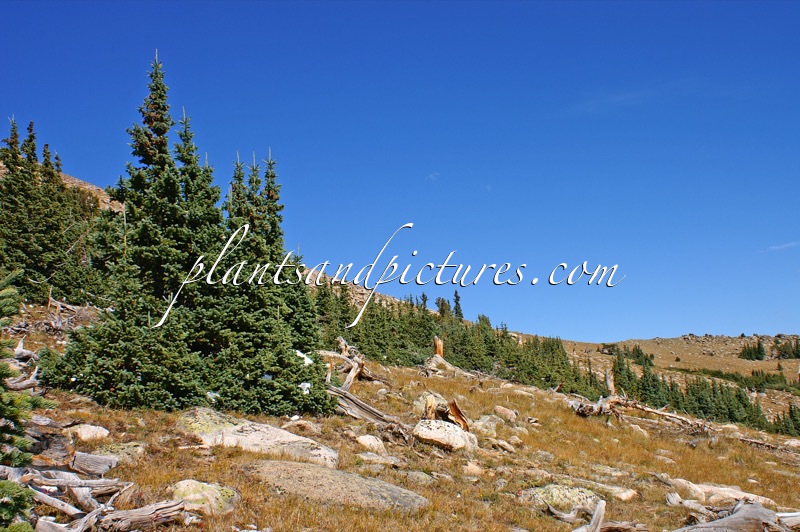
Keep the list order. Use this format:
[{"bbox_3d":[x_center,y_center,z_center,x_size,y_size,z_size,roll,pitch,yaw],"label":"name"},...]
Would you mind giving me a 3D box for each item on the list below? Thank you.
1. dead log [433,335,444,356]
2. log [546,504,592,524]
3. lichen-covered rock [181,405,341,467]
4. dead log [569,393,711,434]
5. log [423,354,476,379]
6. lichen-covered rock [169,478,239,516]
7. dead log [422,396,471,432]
[{"bbox_3d":[1.260,2.601,24.000,0.340,0.700,0.340,0,-4,0],"label":"dead log"},{"bbox_3d":[1.573,2.306,6.800,0.420,0.130,0.140,-2,-6,25],"label":"log"},{"bbox_3d":[-1.623,1.932,8.400,1.800,0.340,0.720,13,0,16],"label":"lichen-covered rock"},{"bbox_3d":[6.195,3.818,19.000,3.500,0.600,0.700,12,-3,-6],"label":"dead log"},{"bbox_3d":[1.148,2.332,17.000,1.200,0.500,0.600,0,-2,-8],"label":"log"},{"bbox_3d":[-1.705,2.016,6.400,0.570,0.270,0.420,0,-4,0],"label":"lichen-covered rock"},{"bbox_3d":[0.679,2.169,10.700,0.650,0.480,0.450,-1,-5,10],"label":"dead log"}]

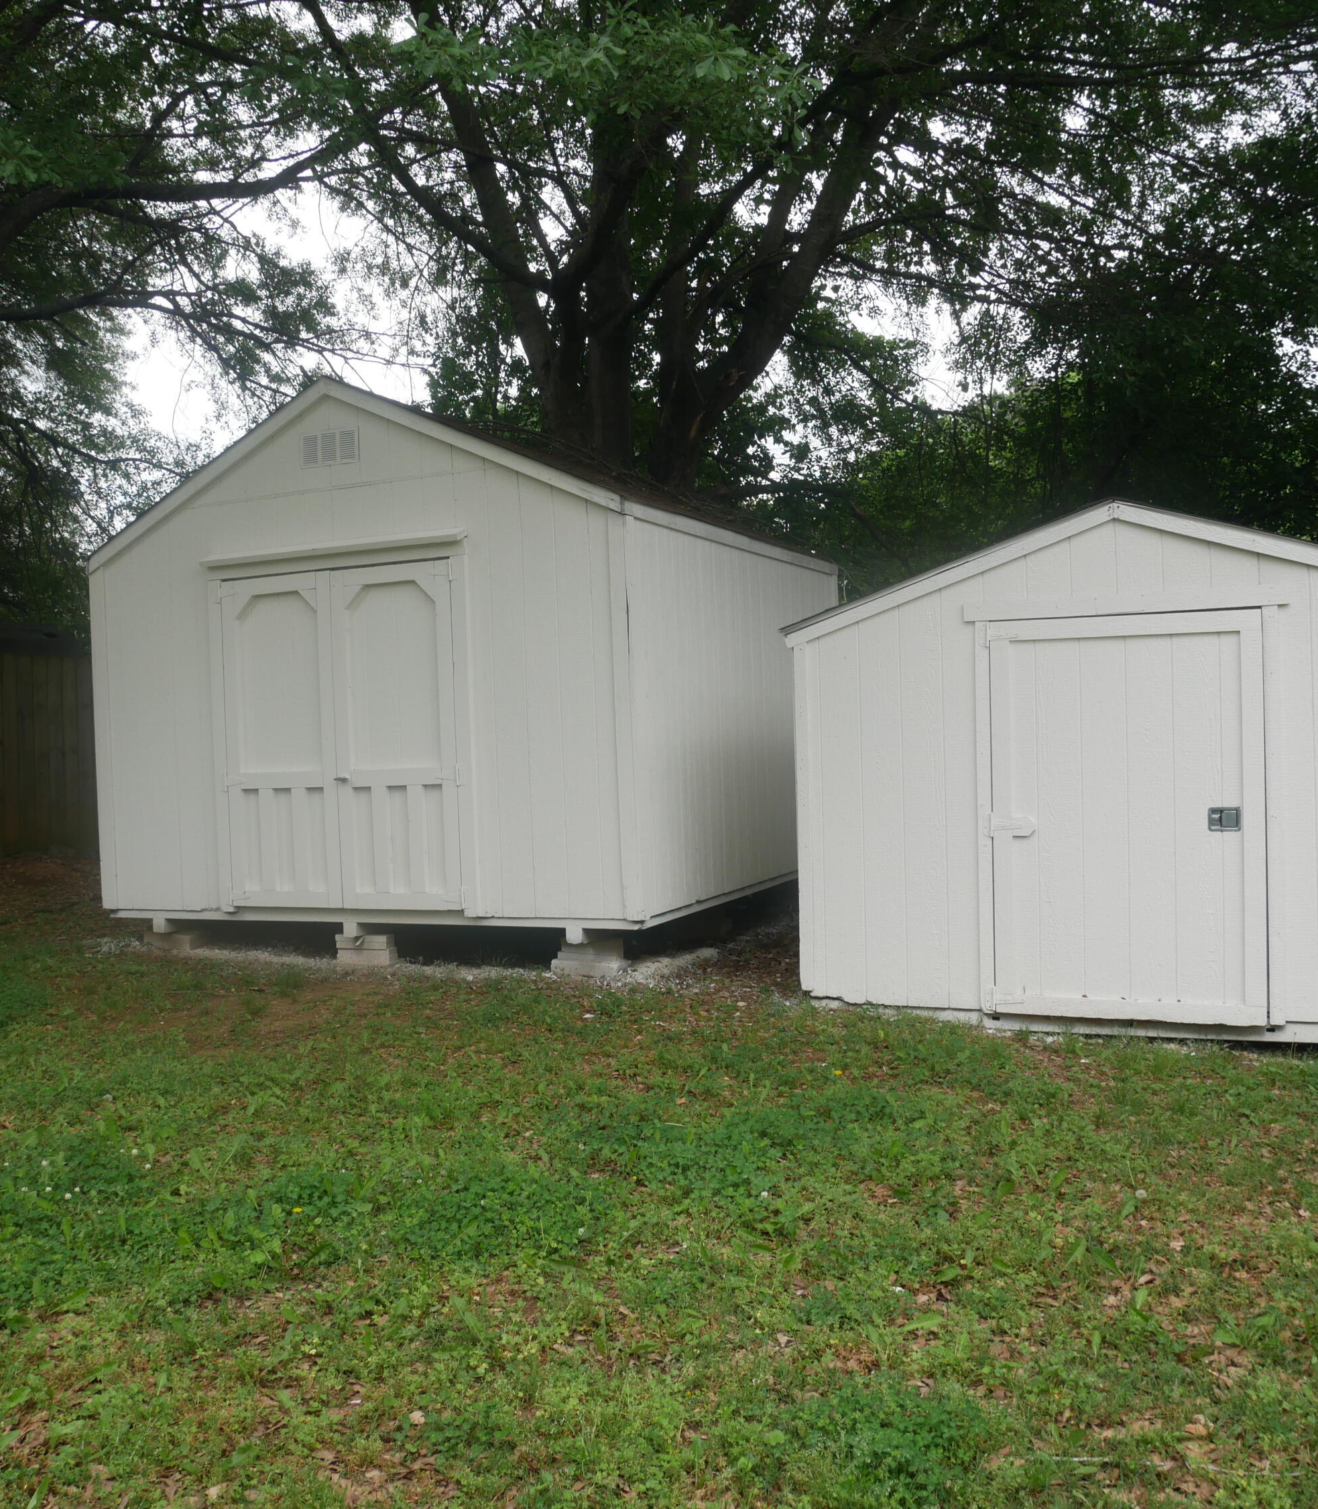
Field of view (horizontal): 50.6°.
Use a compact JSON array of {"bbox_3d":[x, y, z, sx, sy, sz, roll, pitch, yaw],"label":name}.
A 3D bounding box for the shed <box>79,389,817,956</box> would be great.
[{"bbox_3d":[-1.073,-0.562,9.721,3.770,3.270,3.881,-1,2,24],"label":"shed"}]

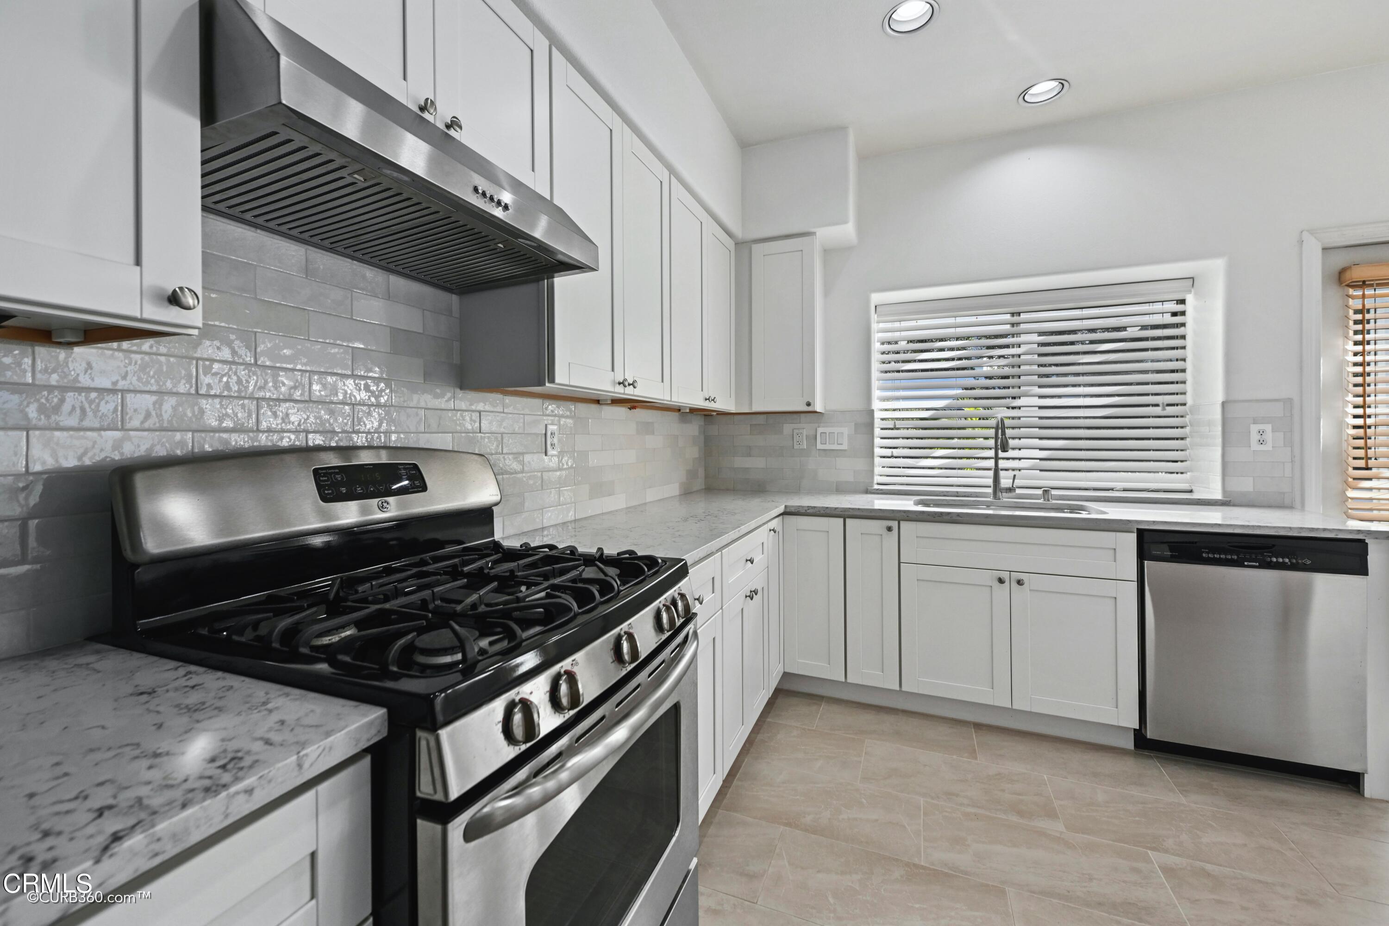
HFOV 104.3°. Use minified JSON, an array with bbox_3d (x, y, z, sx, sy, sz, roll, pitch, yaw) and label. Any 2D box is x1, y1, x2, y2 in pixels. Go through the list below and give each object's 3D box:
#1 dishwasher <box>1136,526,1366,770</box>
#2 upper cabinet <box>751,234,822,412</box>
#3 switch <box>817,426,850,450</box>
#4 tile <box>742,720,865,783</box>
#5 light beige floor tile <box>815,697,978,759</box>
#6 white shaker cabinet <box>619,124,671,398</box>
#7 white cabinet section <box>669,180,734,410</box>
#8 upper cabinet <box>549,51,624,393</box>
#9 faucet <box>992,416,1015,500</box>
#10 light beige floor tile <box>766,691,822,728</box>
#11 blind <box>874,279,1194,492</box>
[{"bbox_3d":[2.039,0.657,2.164,0.596,0.850,0.610,1,3,22],"label":"dishwasher"},{"bbox_3d":[0.516,-0.709,2.921,0.333,0.864,0.328,1,3,22],"label":"upper cabinet"},{"bbox_3d":[0.768,-0.135,3.007,0.166,0.118,0.010,1,3,22],"label":"switch"},{"bbox_3d":[0.430,1.125,2.119,0.439,0.010,0.300,1,3,22],"label":"tile"},{"bbox_3d":[0.841,1.116,2.278,0.607,0.010,0.298,1,3,22],"label":"light beige floor tile"},{"bbox_3d":[-0.312,-0.685,2.015,0.320,0.893,0.373,1,3,22],"label":"white shaker cabinet"},{"bbox_3d":[-0.087,-0.688,2.498,0.319,0.864,0.800,1,3,22],"label":"white cabinet section"},{"bbox_3d":[-0.456,-0.669,1.666,0.320,0.895,0.382,1,3,22],"label":"upper cabinet"},{"bbox_3d":[1.459,-0.017,2.518,0.107,0.404,0.243,1,3,22],"label":"faucet"},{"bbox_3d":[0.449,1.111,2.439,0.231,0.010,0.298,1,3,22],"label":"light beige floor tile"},{"bbox_3d":[1.745,-0.389,2.908,1.466,1.037,0.065,1,3,22],"label":"blind"}]

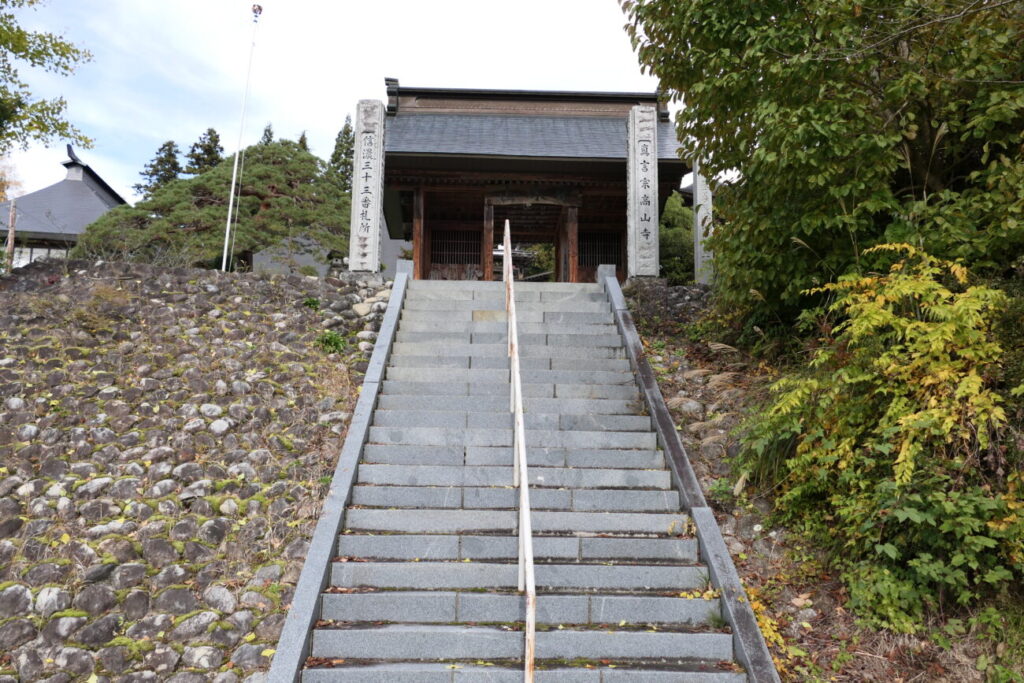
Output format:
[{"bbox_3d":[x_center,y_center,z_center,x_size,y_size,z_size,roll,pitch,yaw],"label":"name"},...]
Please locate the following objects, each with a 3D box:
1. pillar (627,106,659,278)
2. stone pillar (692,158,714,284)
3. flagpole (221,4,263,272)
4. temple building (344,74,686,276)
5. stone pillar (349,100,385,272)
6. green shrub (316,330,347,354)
[{"bbox_3d":[1.945,-2.191,10.636,0.385,2.624,0.380,1,-9,-2],"label":"pillar"},{"bbox_3d":[3.097,-1.923,11.531,0.239,2.111,0.230,1,-9,-2],"label":"stone pillar"},{"bbox_3d":[-4.595,-3.366,12.022,0.200,5.138,0.200,1,-9,-2],"label":"flagpole"},{"bbox_3d":[0.153,-2.935,15.955,6.339,6.178,5.078,1,-9,-2],"label":"temple building"},{"bbox_3d":[-2.110,-2.238,10.464,0.388,2.591,0.380,1,-9,-2],"label":"stone pillar"},{"bbox_3d":[-2.049,0.011,8.075,0.330,0.280,0.300,1,-9,-2],"label":"green shrub"}]

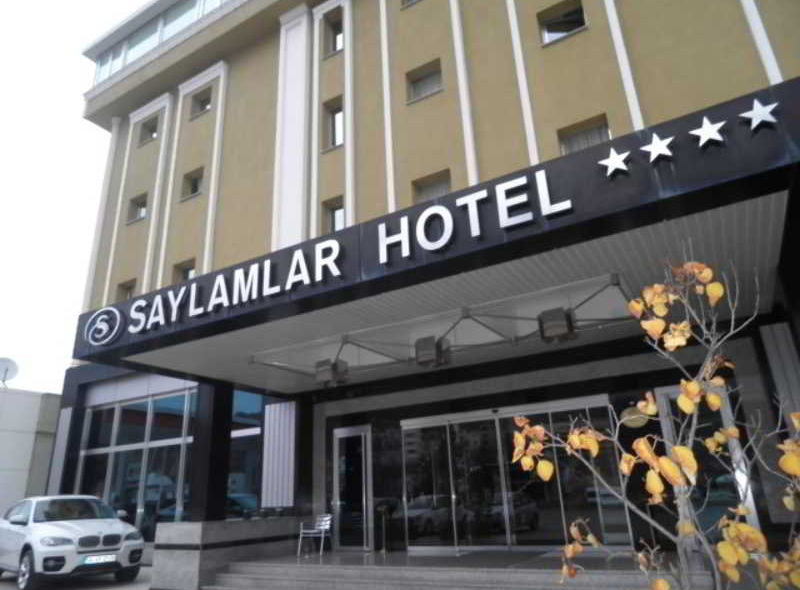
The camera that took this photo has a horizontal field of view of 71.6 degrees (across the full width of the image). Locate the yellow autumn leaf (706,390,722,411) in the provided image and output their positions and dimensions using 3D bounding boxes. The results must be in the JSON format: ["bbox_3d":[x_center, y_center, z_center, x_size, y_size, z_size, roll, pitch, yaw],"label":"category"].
[{"bbox_3d":[1.191,0.403,2.100,0.058,0.075,0.035,-13,-23,27],"label":"yellow autumn leaf"}]

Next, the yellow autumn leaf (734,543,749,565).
[{"bbox_3d":[1.139,0.866,1.850,0.047,0.073,0.030,-13,-23,26],"label":"yellow autumn leaf"}]

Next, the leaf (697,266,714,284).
[{"bbox_3d":[1.074,-0.072,1.950,0.063,0.063,0.030,-14,-24,28],"label":"leaf"}]

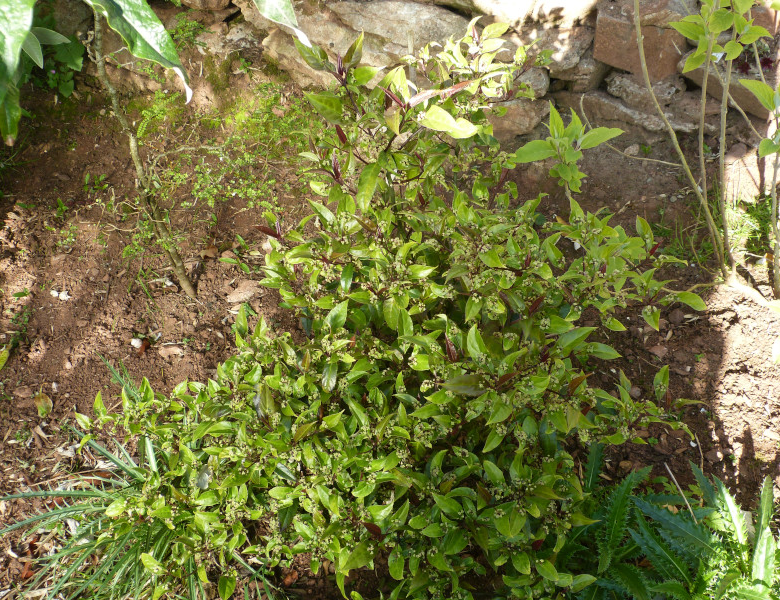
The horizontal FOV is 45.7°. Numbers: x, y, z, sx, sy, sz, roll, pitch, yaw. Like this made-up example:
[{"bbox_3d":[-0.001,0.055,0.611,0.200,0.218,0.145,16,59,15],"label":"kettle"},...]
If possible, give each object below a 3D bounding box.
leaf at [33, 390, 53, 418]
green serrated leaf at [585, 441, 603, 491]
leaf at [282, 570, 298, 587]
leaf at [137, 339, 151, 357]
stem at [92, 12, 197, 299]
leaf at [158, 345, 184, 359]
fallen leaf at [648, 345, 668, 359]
[{"bbox_3d":[-0.755,0.227,2.011,0.042,0.016,0.068,-11,40,-14],"label":"leaf"},{"bbox_3d":[0.400,0.329,1.818,0.037,0.050,0.100,0,39,0],"label":"green serrated leaf"},{"bbox_3d":[-0.179,0.502,1.668,0.018,0.013,0.030,26,46,29],"label":"leaf"},{"bbox_3d":[-0.573,0.111,2.152,0.022,0.018,0.045,7,40,9],"label":"leaf"},{"bbox_3d":[-0.539,-0.291,2.081,0.120,0.710,0.120,0,39,0],"label":"stem"},{"bbox_3d":[-0.507,0.119,2.144,0.056,0.015,0.037,0,39,0],"label":"leaf"},{"bbox_3d":[0.623,0.119,2.144,0.045,0.015,0.038,0,39,0],"label":"fallen leaf"}]

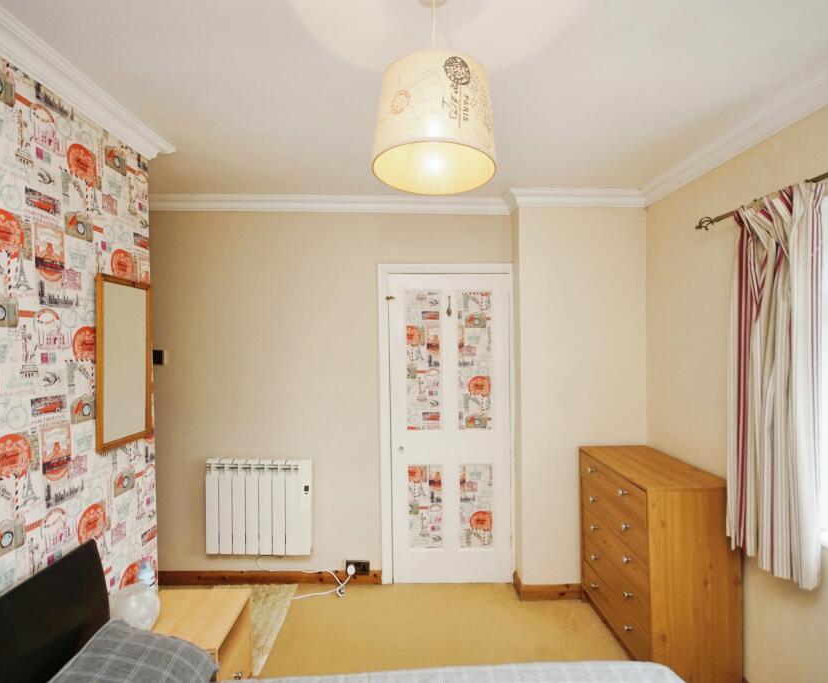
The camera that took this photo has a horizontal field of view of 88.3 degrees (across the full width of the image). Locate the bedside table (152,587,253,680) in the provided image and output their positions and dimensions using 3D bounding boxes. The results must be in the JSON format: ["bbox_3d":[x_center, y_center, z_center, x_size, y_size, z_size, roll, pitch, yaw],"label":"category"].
[{"bbox_3d":[-0.938,1.337,1.763,0.410,0.395,0.370,0,0,-1],"label":"bedside table"}]

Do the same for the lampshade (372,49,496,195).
[{"bbox_3d":[0.051,-0.527,1.052,0.305,0.213,0.305,0,0,-1],"label":"lampshade"}]

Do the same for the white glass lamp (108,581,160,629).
[{"bbox_3d":[-1.050,1.013,1.610,0.175,0.180,0.175,0,0,0],"label":"white glass lamp"}]

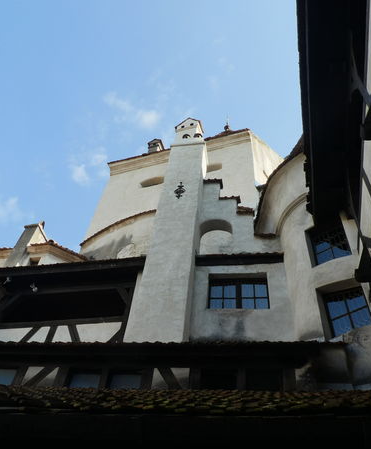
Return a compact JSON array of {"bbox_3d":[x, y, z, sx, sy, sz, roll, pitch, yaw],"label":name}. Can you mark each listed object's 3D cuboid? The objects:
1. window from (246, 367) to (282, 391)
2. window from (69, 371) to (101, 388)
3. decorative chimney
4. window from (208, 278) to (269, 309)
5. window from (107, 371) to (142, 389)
[{"bbox_3d":[1.200,2.397,6.372,0.568,0.424,0.120,-2,-53,8],"label":"window"},{"bbox_3d":[-1.645,2.515,6.721,0.547,0.398,0.120,-2,-53,8],"label":"window"},{"bbox_3d":[-1.620,-3.938,22.799,0.740,1.932,0.750,-11,-54,14],"label":"decorative chimney"},{"bbox_3d":[1.101,1.444,8.734,1.266,0.988,0.150,-2,-53,8],"label":"window"},{"bbox_3d":[-0.971,2.494,6.630,0.574,0.402,0.120,-2,-53,8],"label":"window"}]

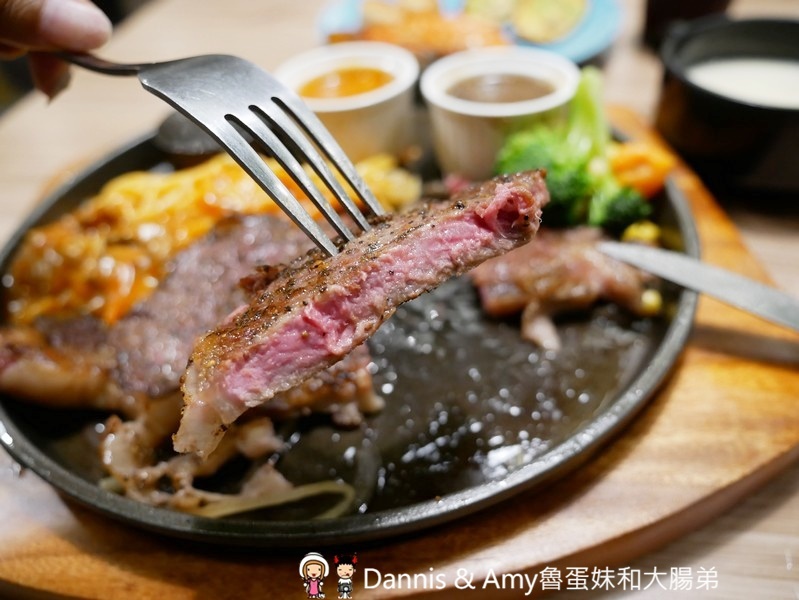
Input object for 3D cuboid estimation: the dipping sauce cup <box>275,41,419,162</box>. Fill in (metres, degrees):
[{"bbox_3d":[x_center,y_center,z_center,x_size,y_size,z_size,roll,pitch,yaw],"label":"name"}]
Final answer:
[{"bbox_3d":[-0.023,-0.088,0.283,0.067,0.041,0.067,-3,43,3],"label":"dipping sauce cup"}]

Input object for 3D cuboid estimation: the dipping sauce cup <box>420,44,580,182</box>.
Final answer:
[{"bbox_3d":[0.044,-0.080,0.267,0.067,0.041,0.067,-3,43,3],"label":"dipping sauce cup"}]

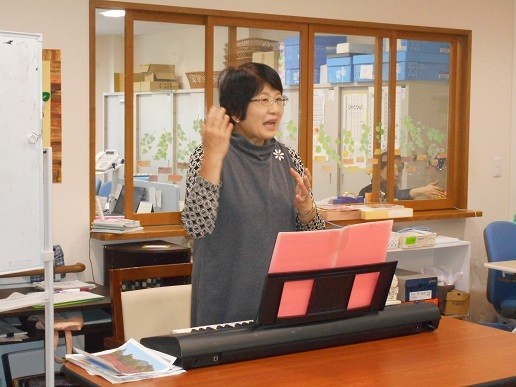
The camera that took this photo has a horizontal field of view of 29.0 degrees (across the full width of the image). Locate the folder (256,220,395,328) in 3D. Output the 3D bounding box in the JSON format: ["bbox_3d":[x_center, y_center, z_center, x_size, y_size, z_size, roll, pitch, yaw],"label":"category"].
[{"bbox_3d":[0.230,0.259,3.223,0.460,0.315,0.035,-2,23,-34],"label":"folder"}]

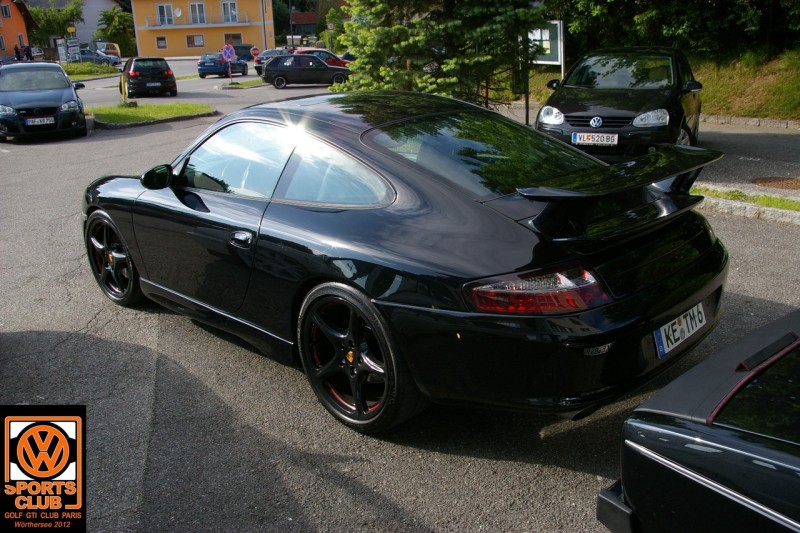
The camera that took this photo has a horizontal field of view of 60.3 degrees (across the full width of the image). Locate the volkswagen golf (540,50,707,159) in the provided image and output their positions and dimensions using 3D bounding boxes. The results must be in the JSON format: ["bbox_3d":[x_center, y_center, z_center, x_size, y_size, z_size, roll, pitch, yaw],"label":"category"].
[{"bbox_3d":[3.200,-2.300,9.580,1.790,1.480,4.200,7,20,27],"label":"volkswagen golf"}]

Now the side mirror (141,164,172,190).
[{"bbox_3d":[-1.278,-0.467,3.615,0.115,0.130,0.190,14,24,43],"label":"side mirror"}]

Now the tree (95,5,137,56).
[{"bbox_3d":[-28.187,-23.667,69.768,4.400,5.300,4.200,-2,18,0],"label":"tree"}]

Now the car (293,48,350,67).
[{"bbox_3d":[-3.968,-10.897,36.675,4.000,1.460,1.700,-1,18,3],"label":"car"}]

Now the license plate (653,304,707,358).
[{"bbox_3d":[1.110,0.237,2.712,0.440,0.110,0.015,-19,7,-42],"label":"license plate"}]

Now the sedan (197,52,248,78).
[{"bbox_3d":[-10.655,-12.232,41.703,1.765,1.430,4.270,0,18,8],"label":"sedan"}]

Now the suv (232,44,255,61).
[{"bbox_3d":[-15.192,-20.662,66.654,1.800,1.620,4.300,-3,18,0],"label":"suv"}]

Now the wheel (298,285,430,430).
[{"bbox_3d":[-0.133,0.346,2.936,0.640,0.640,0.280,14,24,43],"label":"wheel"}]

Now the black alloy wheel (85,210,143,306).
[{"bbox_3d":[-1.801,-0.075,4.535,0.645,0.645,0.230,12,23,39],"label":"black alloy wheel"}]

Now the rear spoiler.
[{"bbox_3d":[0.895,-0.280,2.750,0.320,0.270,1.260,14,24,43],"label":"rear spoiler"}]

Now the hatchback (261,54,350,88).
[{"bbox_3d":[-3.620,-8.200,28.750,3.950,1.370,1.650,-1,18,4],"label":"hatchback"}]

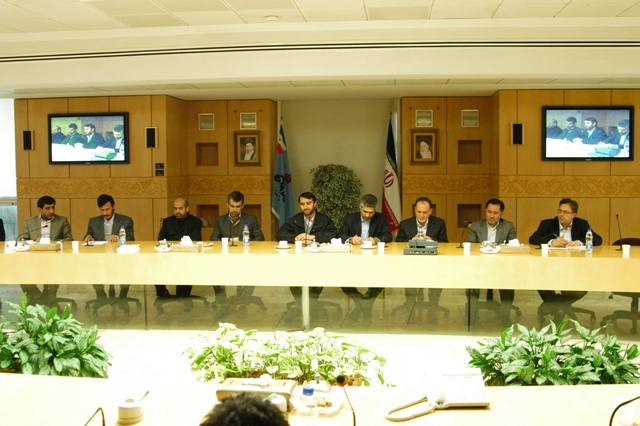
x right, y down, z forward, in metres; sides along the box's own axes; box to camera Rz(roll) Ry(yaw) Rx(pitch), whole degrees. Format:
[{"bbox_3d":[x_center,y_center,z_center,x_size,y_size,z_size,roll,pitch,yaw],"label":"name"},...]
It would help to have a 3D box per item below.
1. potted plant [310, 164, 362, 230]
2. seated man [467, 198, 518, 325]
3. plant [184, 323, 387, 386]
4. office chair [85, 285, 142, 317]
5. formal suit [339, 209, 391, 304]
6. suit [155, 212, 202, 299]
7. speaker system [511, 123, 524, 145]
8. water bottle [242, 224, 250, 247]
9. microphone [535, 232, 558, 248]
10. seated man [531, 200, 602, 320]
[{"bbox_3d":[0.248,0.091,9.600,0.780,1.640,0.760,0,3,7],"label":"potted plant"},{"bbox_3d":[1.719,0.457,6.376,0.540,1.220,0.720,0,5,5],"label":"seated man"},{"bbox_3d":[-0.221,0.986,4.074,1.250,0.540,0.520,0,5,5],"label":"plant"},{"bbox_3d":[-2.180,0.625,6.782,0.630,0.860,0.630,0,5,5],"label":"office chair"},{"bbox_3d":[0.473,0.469,6.800,0.560,0.970,0.620,0,3,8],"label":"formal suit"},{"bbox_3d":[-1.549,0.466,7.050,0.520,0.910,0.580,0,3,3],"label":"suit"},{"bbox_3d":[2.683,-1.065,8.717,0.171,0.289,0.150,0,3,5],"label":"speaker system"},{"bbox_3d":[-0.732,0.212,6.358,0.067,0.210,0.067,0,5,5],"label":"water bottle"},{"bbox_3d":[2.177,0.248,6.120,0.270,0.180,0.110,-2,4,-30],"label":"microphone"},{"bbox_3d":[2.464,0.450,6.420,0.720,1.250,0.750,1,3,15],"label":"seated man"}]

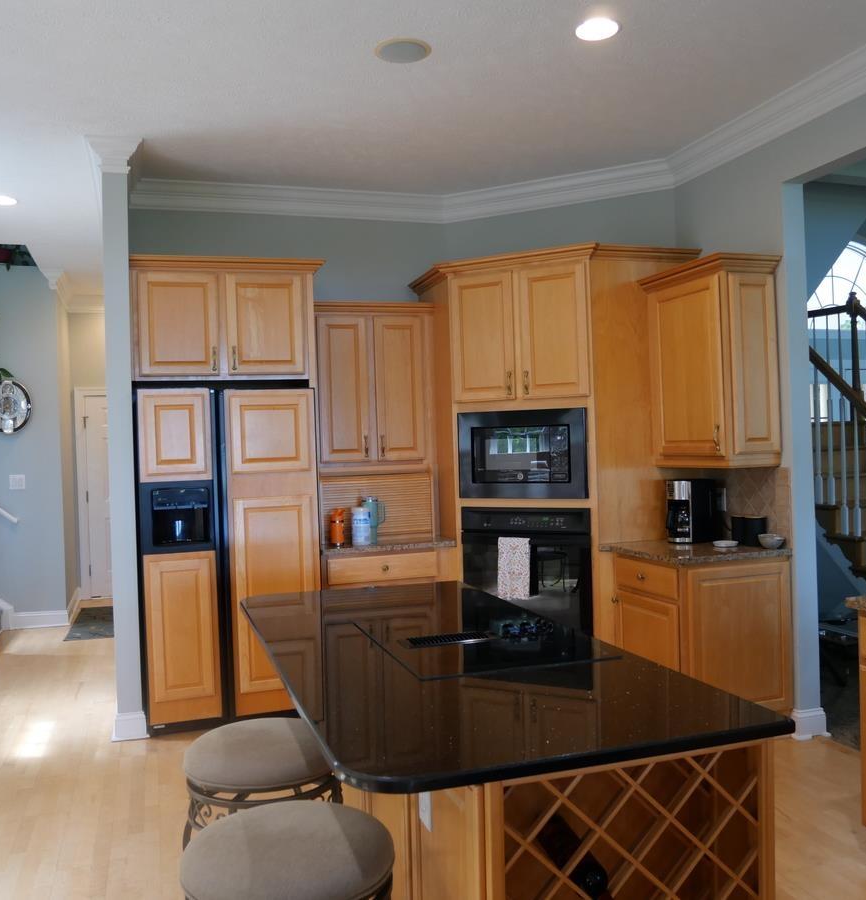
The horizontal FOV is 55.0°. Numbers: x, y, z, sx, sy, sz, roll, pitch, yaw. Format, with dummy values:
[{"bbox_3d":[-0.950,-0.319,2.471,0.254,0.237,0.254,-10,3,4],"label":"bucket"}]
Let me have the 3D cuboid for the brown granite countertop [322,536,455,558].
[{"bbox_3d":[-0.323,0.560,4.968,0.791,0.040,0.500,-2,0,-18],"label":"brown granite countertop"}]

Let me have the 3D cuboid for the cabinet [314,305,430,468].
[{"bbox_3d":[-0.381,-0.369,4.985,0.728,0.928,0.394,-2,0,-19],"label":"cabinet"}]

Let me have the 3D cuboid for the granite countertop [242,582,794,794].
[{"bbox_3d":[-0.009,0.573,2.422,0.922,0.038,1.879,-2,0,-19],"label":"granite countertop"}]

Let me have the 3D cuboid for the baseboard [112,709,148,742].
[{"bbox_3d":[-1.559,1.417,4.296,0.182,0.140,0.050,-2,0,-18],"label":"baseboard"}]

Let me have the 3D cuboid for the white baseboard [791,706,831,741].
[{"bbox_3d":[1.815,1.313,4.001,0.182,0.134,0.050,-2,0,-18],"label":"white baseboard"}]

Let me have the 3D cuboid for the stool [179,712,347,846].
[{"bbox_3d":[-0.481,1.140,2.404,0.460,0.650,0.460,-2,0,-18],"label":"stool"}]

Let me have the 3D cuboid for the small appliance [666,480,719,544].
[{"bbox_3d":[1.396,0.321,4.492,0.210,0.340,0.180,-2,0,-32],"label":"small appliance"}]

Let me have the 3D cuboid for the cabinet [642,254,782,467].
[{"bbox_3d":[1.412,-0.422,4.263,0.333,1.001,0.686,-2,0,-18],"label":"cabinet"}]

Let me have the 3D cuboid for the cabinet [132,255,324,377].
[{"bbox_3d":[-1.144,-0.688,4.638,1.020,0.644,0.579,-2,0,-19],"label":"cabinet"}]

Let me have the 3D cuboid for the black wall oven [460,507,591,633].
[{"bbox_3d":[0.624,0.671,4.772,0.746,0.729,0.580,-2,0,26],"label":"black wall oven"}]

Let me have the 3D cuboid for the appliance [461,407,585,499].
[{"bbox_3d":[0.567,0.021,4.710,0.743,0.483,0.430,-2,0,26],"label":"appliance"}]

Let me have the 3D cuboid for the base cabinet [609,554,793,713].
[{"bbox_3d":[1.340,0.959,4.163,0.601,0.891,0.594,-2,0,-19],"label":"base cabinet"}]

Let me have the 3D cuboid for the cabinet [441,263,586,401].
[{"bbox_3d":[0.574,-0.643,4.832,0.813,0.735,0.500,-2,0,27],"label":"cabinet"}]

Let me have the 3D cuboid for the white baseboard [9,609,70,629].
[{"bbox_3d":[-3.389,1.459,7.180,0.472,0.141,0.021,-2,0,-19],"label":"white baseboard"}]

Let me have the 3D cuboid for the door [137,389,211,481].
[{"bbox_3d":[-1.331,-0.077,4.322,0.368,0.483,0.060,-2,0,-19],"label":"door"}]

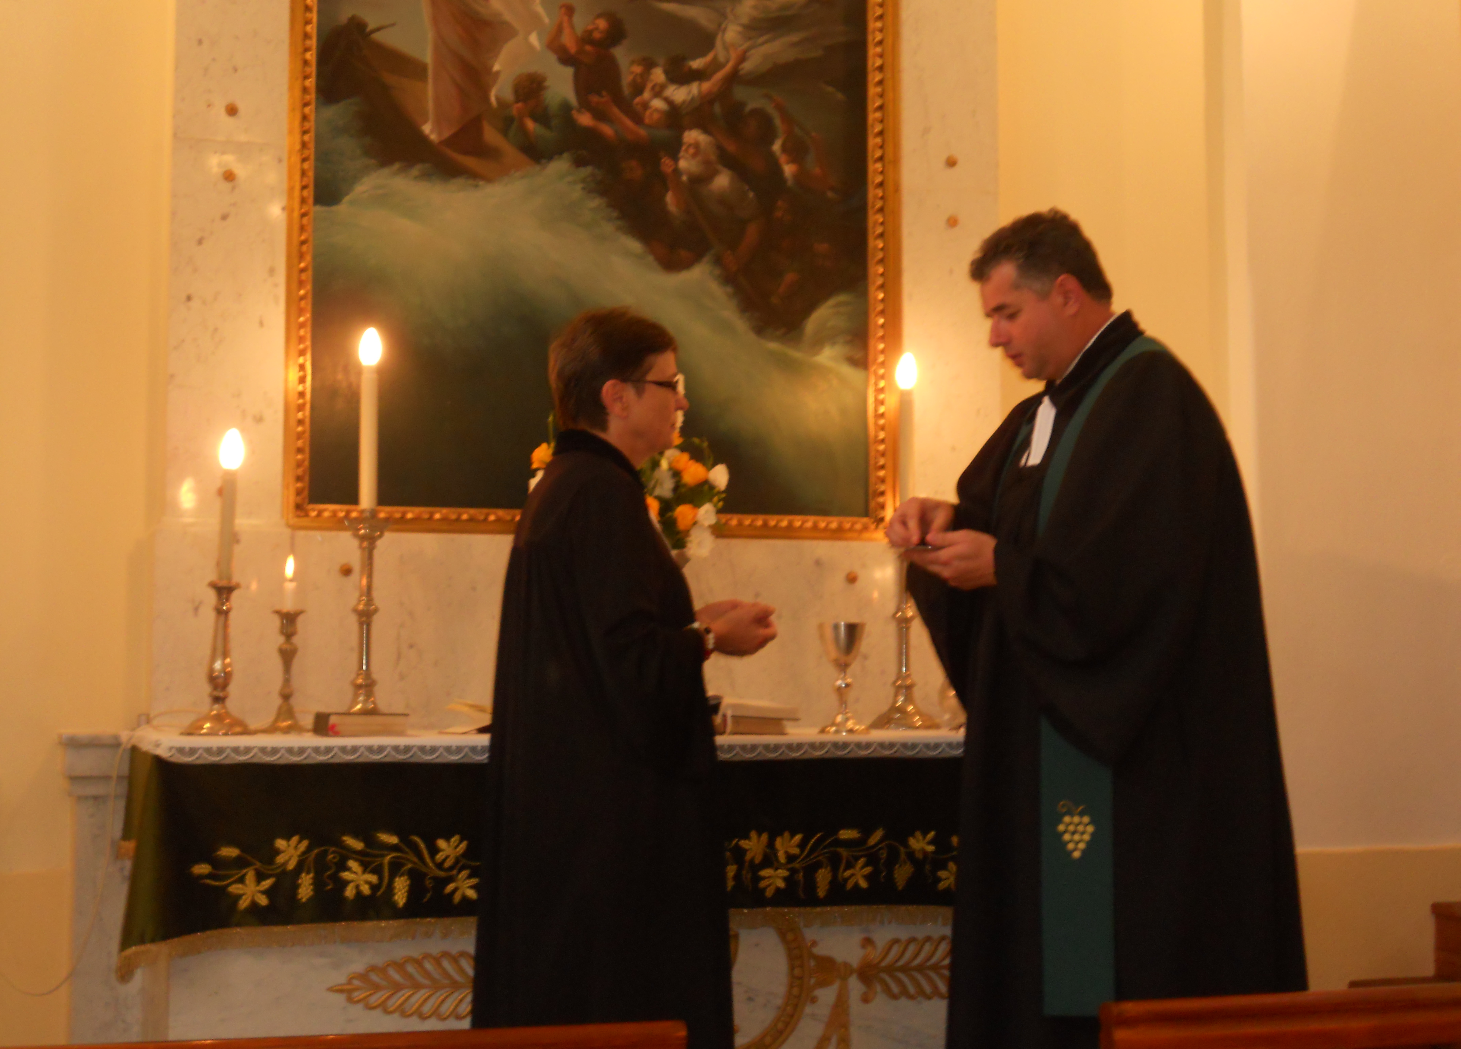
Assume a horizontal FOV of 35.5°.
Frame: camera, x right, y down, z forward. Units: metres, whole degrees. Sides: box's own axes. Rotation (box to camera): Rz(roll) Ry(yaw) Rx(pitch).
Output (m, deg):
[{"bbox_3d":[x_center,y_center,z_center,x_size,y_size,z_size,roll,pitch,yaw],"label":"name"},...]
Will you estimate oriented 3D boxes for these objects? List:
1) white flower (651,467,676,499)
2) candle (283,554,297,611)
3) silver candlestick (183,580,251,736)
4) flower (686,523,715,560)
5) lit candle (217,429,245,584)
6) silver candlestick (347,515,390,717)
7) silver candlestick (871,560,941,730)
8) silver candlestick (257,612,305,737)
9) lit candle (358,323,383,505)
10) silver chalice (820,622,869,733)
[{"bbox_3d":[-0.127,-0.078,4.280,0.050,0.058,0.045,1,-4,-9],"label":"white flower"},{"bbox_3d":[-0.782,0.102,4.050,0.021,0.101,0.021,1,-4,-16],"label":"candle"},{"bbox_3d":[-0.893,0.234,3.980,0.121,0.273,0.121,3,-4,-16],"label":"silver candlestick"},{"bbox_3d":[-0.056,0.032,4.300,0.055,0.069,0.050,1,-4,-9],"label":"flower"},{"bbox_3d":[-0.874,-0.034,3.980,0.038,0.263,0.038,3,-4,-16],"label":"lit candle"},{"bbox_3d":[-0.672,0.179,4.200,0.135,0.408,0.135,1,-4,-16],"label":"silver candlestick"},{"bbox_3d":[0.344,0.199,4.470,0.136,0.408,0.136,0,-4,0],"label":"silver candlestick"},{"bbox_3d":[-0.796,0.261,4.050,0.084,0.217,0.084,1,-4,-16],"label":"silver candlestick"},{"bbox_3d":[-0.666,-0.195,4.200,0.039,0.335,0.039,1,-4,-16],"label":"lit candle"},{"bbox_3d":[0.213,0.289,4.290,0.093,0.213,0.093,0,-4,0],"label":"silver chalice"}]

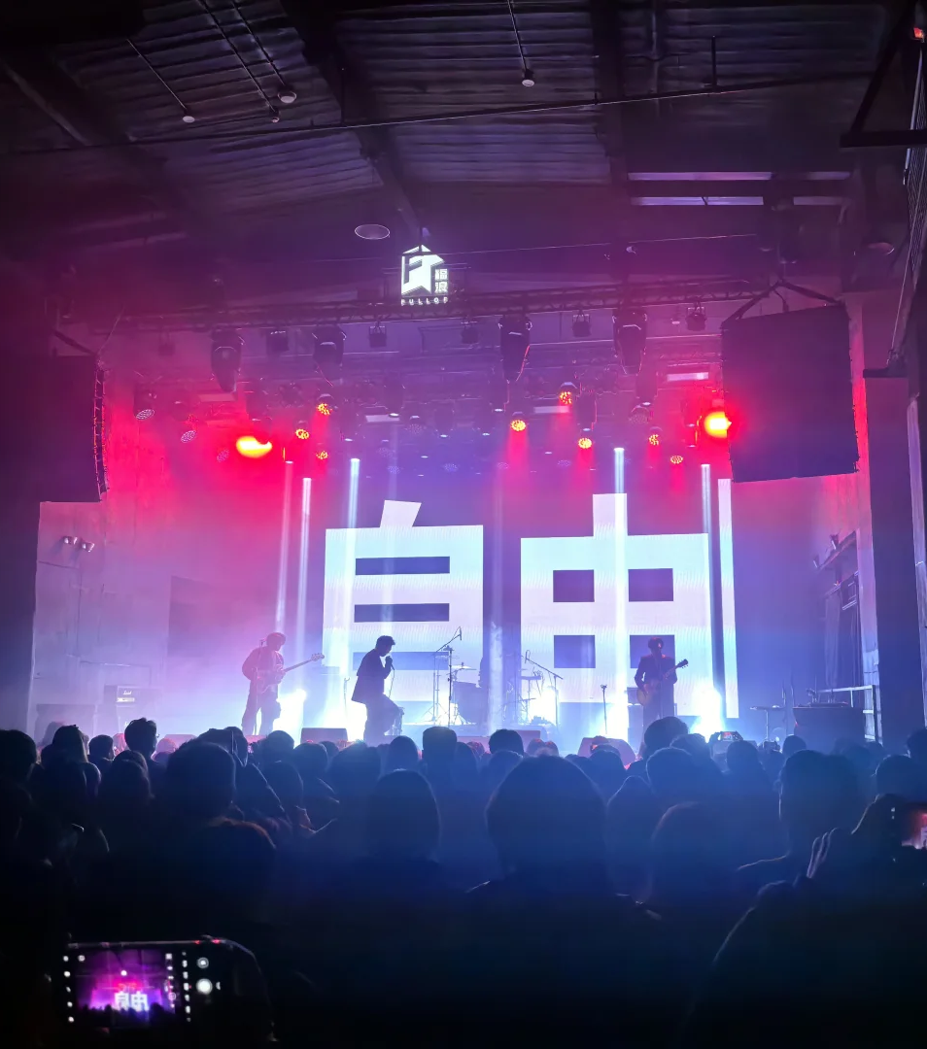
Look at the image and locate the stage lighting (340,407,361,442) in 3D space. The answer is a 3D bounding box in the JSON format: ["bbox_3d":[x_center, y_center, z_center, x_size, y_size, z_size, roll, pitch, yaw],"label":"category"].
[{"bbox_3d":[-1.877,-1.651,18.110,0.350,0.520,0.330,-1,-9,11],"label":"stage lighting"}]

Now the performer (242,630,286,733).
[{"bbox_3d":[-2.707,2.308,14.771,0.420,1.710,0.550,-7,-11,38],"label":"performer"}]

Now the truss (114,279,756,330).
[{"bbox_3d":[-0.567,-2.842,14.270,8.473,0.260,0.260,-1,-8,10],"label":"truss"}]

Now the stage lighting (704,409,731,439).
[{"bbox_3d":[4.153,-1.659,17.911,0.400,0.460,0.360,-2,-9,13],"label":"stage lighting"}]

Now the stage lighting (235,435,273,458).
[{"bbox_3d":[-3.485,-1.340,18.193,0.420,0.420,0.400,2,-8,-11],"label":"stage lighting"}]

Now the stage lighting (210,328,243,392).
[{"bbox_3d":[-3.177,-2.200,14.663,0.350,0.780,0.310,-1,-8,10],"label":"stage lighting"}]

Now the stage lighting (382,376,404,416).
[{"bbox_3d":[-1.060,-1.939,16.542,0.320,0.570,0.310,-1,-9,11],"label":"stage lighting"}]

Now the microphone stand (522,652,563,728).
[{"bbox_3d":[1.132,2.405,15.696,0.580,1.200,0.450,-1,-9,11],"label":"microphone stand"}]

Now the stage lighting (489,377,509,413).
[{"bbox_3d":[0.524,-1.917,16.093,0.280,0.480,0.250,-1,-8,10],"label":"stage lighting"}]

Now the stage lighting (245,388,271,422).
[{"bbox_3d":[-3.147,-1.845,16.764,0.310,0.454,0.264,-1,-8,10],"label":"stage lighting"}]

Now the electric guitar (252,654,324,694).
[{"bbox_3d":[-2.341,1.980,14.700,1.110,0.330,0.080,-21,-4,-31],"label":"electric guitar"}]

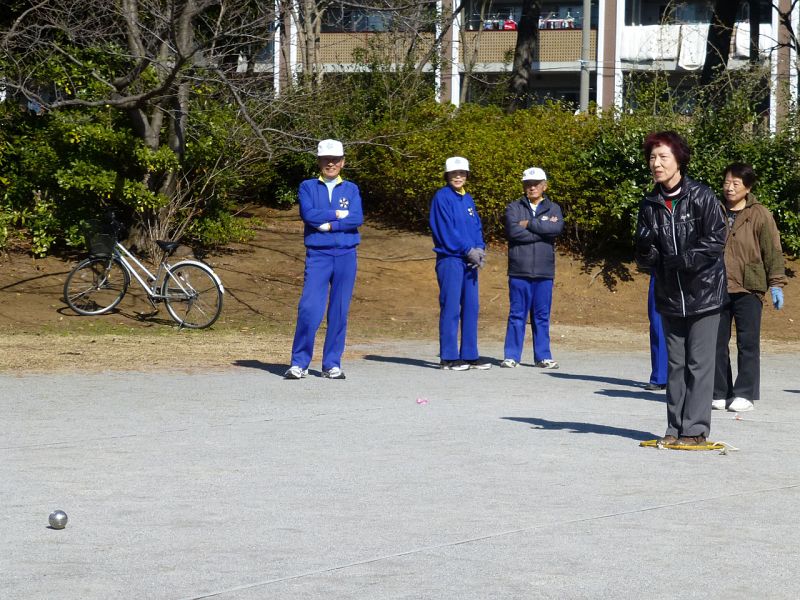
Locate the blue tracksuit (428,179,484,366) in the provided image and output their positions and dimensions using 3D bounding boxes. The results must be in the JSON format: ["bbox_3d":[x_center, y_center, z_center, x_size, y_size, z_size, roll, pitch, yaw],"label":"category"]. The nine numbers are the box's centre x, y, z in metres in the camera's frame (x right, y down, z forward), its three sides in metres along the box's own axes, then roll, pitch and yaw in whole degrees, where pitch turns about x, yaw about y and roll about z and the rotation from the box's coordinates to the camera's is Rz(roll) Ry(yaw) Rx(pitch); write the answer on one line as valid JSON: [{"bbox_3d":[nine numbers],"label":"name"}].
[{"bbox_3d":[0.434,-0.203,18.100,0.450,1.380,0.330,-1,2,-38],"label":"blue tracksuit"}]

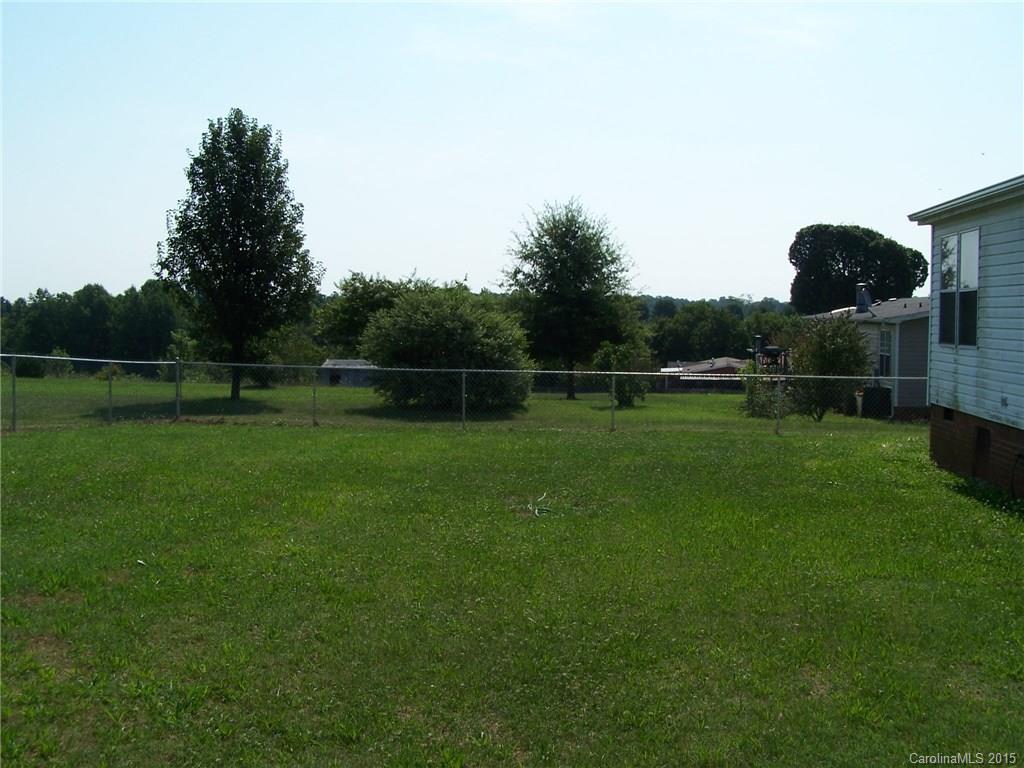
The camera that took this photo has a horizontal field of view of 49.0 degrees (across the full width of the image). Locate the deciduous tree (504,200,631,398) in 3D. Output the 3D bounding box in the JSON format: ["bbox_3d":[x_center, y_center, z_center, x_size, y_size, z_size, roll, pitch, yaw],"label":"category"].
[{"bbox_3d":[1.723,-2.605,34.904,3.795,6.131,3.605,0,4,0],"label":"deciduous tree"}]

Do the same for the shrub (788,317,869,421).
[{"bbox_3d":[8.036,-0.389,28.539,1.970,2.644,1.872,0,4,0],"label":"shrub"}]

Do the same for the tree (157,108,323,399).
[{"bbox_3d":[-7.956,-3.773,32.819,4.701,8.420,4.466,0,4,0],"label":"tree"}]

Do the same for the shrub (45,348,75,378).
[{"bbox_3d":[-18.537,-0.819,46.051,1.192,1.271,1.133,0,4,0],"label":"shrub"}]

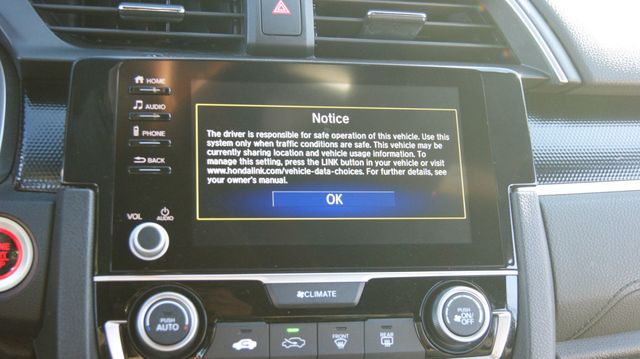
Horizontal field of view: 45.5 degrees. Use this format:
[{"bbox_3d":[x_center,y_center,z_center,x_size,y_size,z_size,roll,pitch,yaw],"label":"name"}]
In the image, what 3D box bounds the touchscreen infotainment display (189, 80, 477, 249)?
[{"bbox_3d":[0.007,-0.009,0.424,0.154,0.092,0.010,0,-13,-11],"label":"touchscreen infotainment display"}]

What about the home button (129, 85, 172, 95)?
[{"bbox_3d":[-0.091,-0.048,0.411,0.022,0.005,0.004,0,-13,-11],"label":"home button"}]

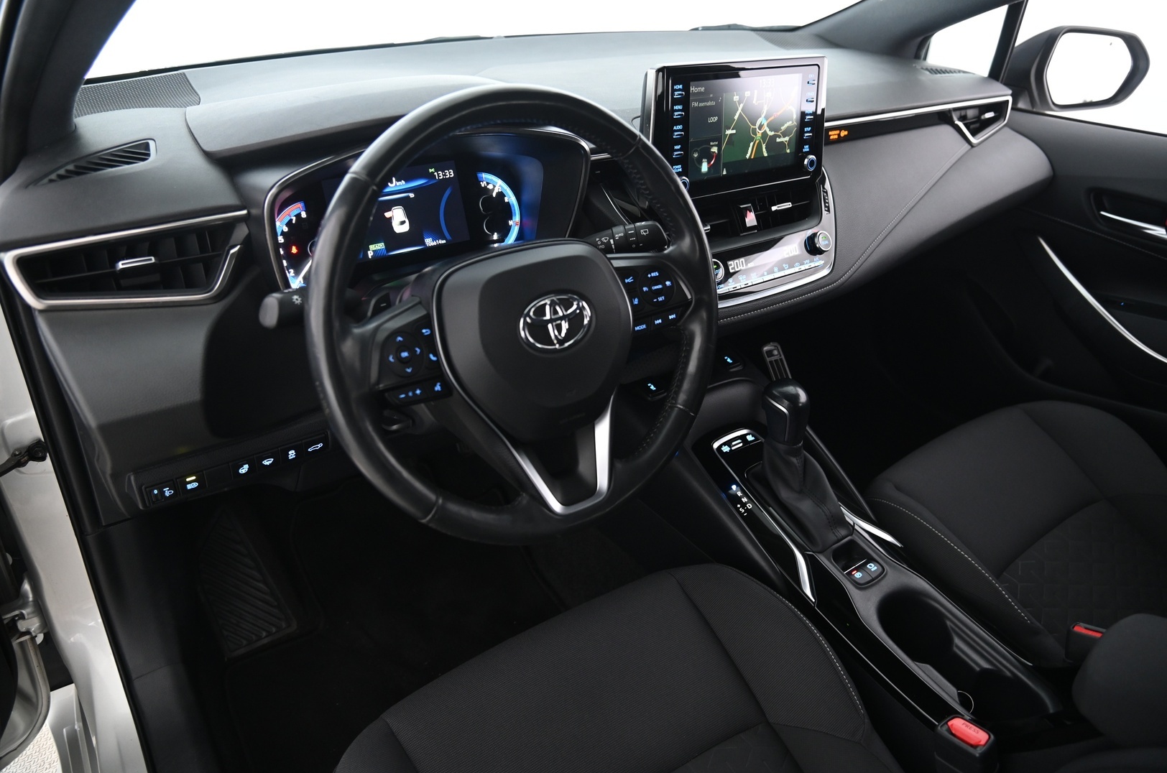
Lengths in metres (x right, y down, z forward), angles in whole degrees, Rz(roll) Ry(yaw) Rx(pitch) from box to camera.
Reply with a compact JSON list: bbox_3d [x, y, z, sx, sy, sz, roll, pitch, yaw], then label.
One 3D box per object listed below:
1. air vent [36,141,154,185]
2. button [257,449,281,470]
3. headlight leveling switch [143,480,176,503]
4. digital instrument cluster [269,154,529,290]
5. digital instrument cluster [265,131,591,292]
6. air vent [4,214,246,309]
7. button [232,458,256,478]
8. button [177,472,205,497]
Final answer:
[{"bbox_3d":[-0.418,-0.190,0.674,0.036,0.016,0.110,31,40,25],"label":"air vent"},{"bbox_3d":[-0.347,0.080,0.857,0.026,0.021,0.012,-18,34,-30],"label":"button"},{"bbox_3d":[-0.435,0.108,0.803,0.028,0.021,0.012,-18,34,-30],"label":"headlight leveling switch"},{"bbox_3d":[-0.192,-0.186,0.834,0.303,0.118,0.030,-18,19,-30],"label":"digital instrument cluster"},{"bbox_3d":[-0.159,-0.186,0.806,0.338,0.138,0.100,-18,22,-30],"label":"digital instrument cluster"},{"bbox_3d":[-0.369,-0.102,0.652,0.183,0.068,0.050,-18,29,-30],"label":"air vent"},{"bbox_3d":[-0.368,0.087,0.844,0.025,0.021,0.012,-18,34,-30],"label":"button"},{"bbox_3d":[-0.411,0.101,0.818,0.025,0.021,0.012,-18,34,-30],"label":"button"}]

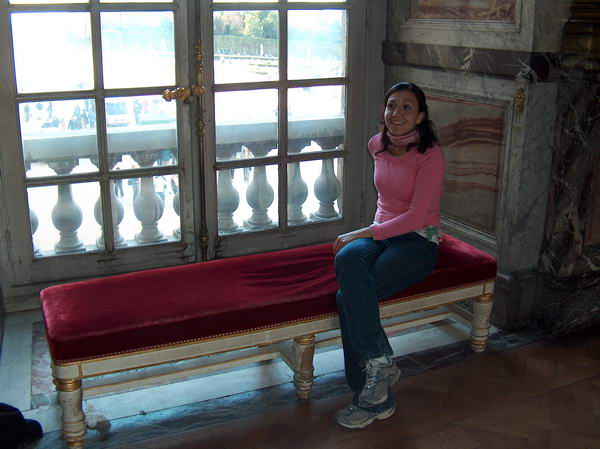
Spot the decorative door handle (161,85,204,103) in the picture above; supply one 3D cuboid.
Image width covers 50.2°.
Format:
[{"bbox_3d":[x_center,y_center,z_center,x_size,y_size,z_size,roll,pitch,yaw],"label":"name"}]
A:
[{"bbox_3d":[-0.664,-0.746,3.650,0.235,0.075,0.080,-8,19,-24],"label":"decorative door handle"}]

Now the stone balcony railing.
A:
[{"bbox_3d":[-0.724,-0.261,4.189,2.200,0.768,0.260,-8,19,-24],"label":"stone balcony railing"}]

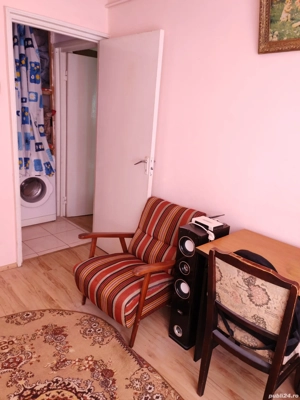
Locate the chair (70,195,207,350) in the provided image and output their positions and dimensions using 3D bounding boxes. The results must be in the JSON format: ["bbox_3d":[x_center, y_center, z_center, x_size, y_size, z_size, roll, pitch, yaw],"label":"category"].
[{"bbox_3d":[-0.061,0.452,2.279,0.780,0.775,0.627,-11,22,-43],"label":"chair"}]

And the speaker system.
[{"bbox_3d":[0.316,0.544,2.040,0.294,0.785,0.167,-10,22,-42],"label":"speaker system"}]

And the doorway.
[{"bbox_3d":[-0.827,-0.471,2.910,0.122,2.088,0.934,19,21,41],"label":"doorway"}]

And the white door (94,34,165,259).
[{"bbox_3d":[-0.255,-0.395,2.894,0.041,2.040,0.778,-11,22,-44],"label":"white door"}]

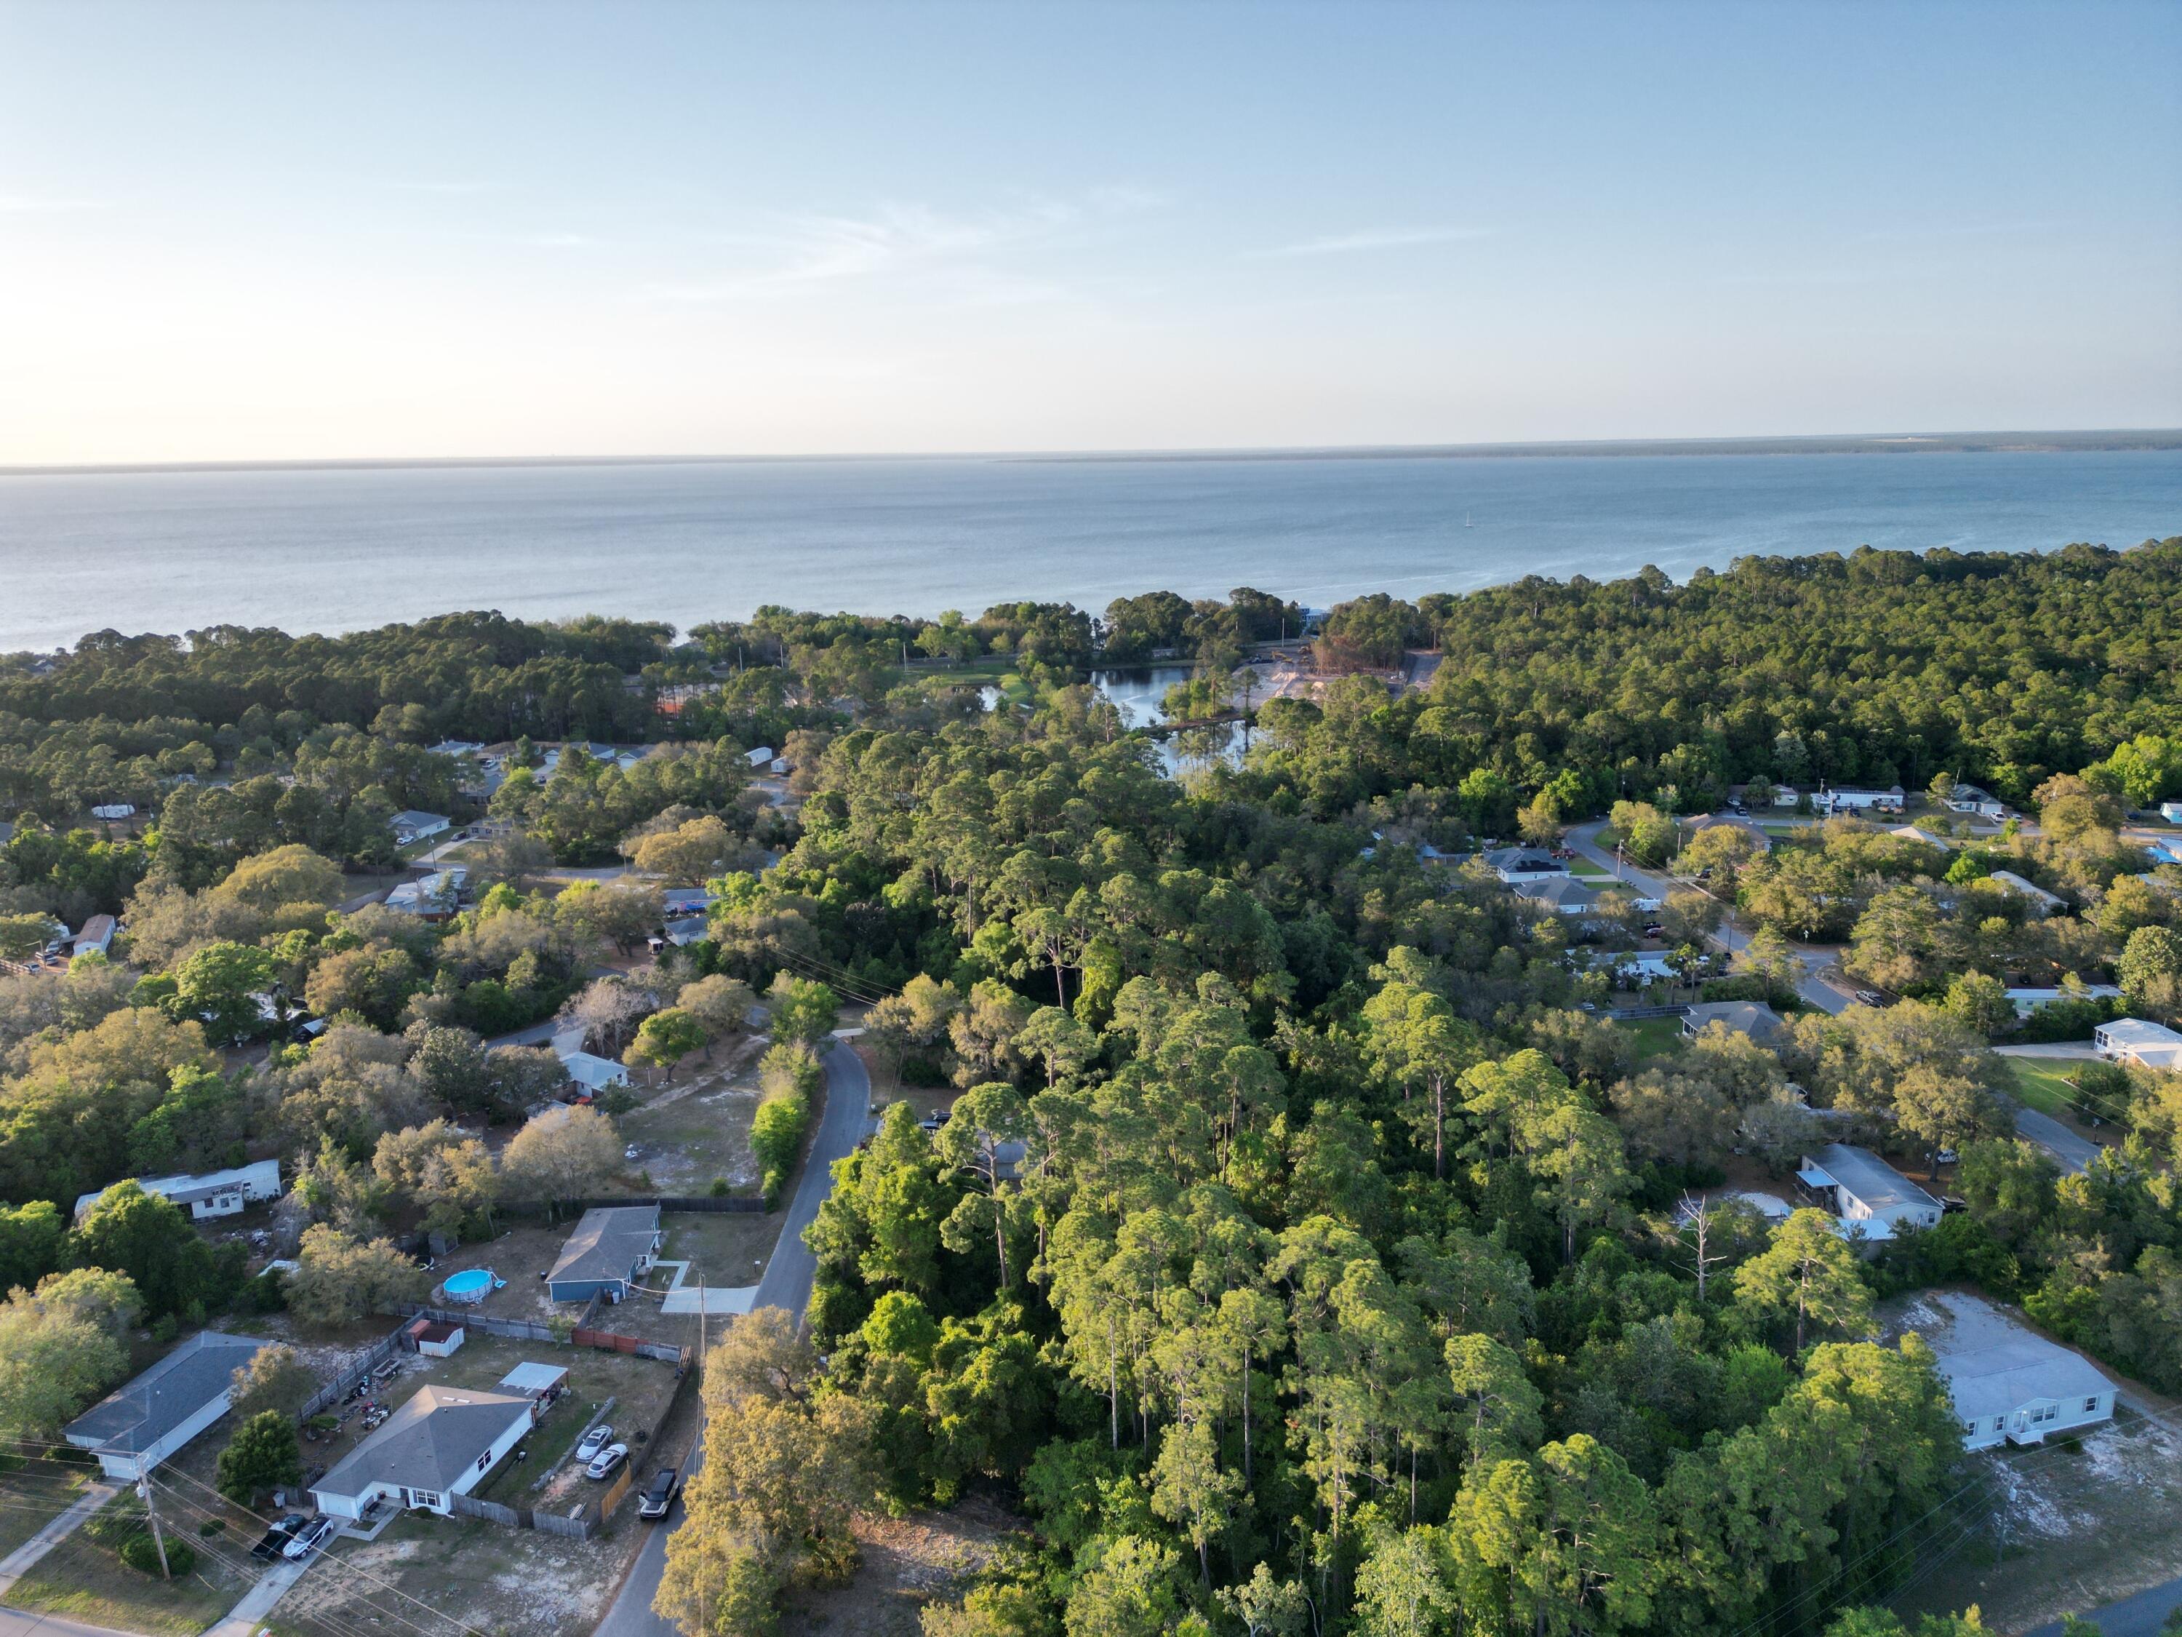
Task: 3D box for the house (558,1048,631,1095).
[{"bbox_3d":[-73.417,37.171,220.387,13.000,3.800,7.100,8,17,32],"label":"house"}]

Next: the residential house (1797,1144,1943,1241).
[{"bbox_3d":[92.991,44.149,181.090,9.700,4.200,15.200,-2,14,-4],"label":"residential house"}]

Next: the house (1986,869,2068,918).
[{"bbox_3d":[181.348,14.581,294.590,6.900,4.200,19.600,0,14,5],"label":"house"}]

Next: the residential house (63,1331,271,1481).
[{"bbox_3d":[-88.648,55.490,145.843,10.200,4.650,18.500,3,14,14],"label":"residential house"}]

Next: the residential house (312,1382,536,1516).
[{"bbox_3d":[-60.212,56.935,137.423,11.900,5.050,15.800,3,14,14],"label":"residential house"}]

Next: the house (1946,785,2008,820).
[{"bbox_3d":[215.083,-5.275,370.950,11.800,4.900,18.000,3,14,15],"label":"house"}]

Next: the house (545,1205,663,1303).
[{"bbox_3d":[-54.444,48.467,171.872,10.100,4.700,16.200,-1,14,-2],"label":"house"}]

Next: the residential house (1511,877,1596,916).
[{"bbox_3d":[92.014,14.681,298.307,15.110,4.900,15.650,-2,14,-4],"label":"residential house"}]

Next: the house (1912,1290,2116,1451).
[{"bbox_3d":[86.497,53.784,142.507,17.200,4.300,8.600,-4,14,-13],"label":"house"}]

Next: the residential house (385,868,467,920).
[{"bbox_3d":[-135.694,15.414,310.393,13.500,4.500,16.000,-3,14,-7],"label":"residential house"}]

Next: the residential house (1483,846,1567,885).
[{"bbox_3d":[92.276,9.454,319.537,14.010,4.800,16.150,-2,14,-4],"label":"residential house"}]

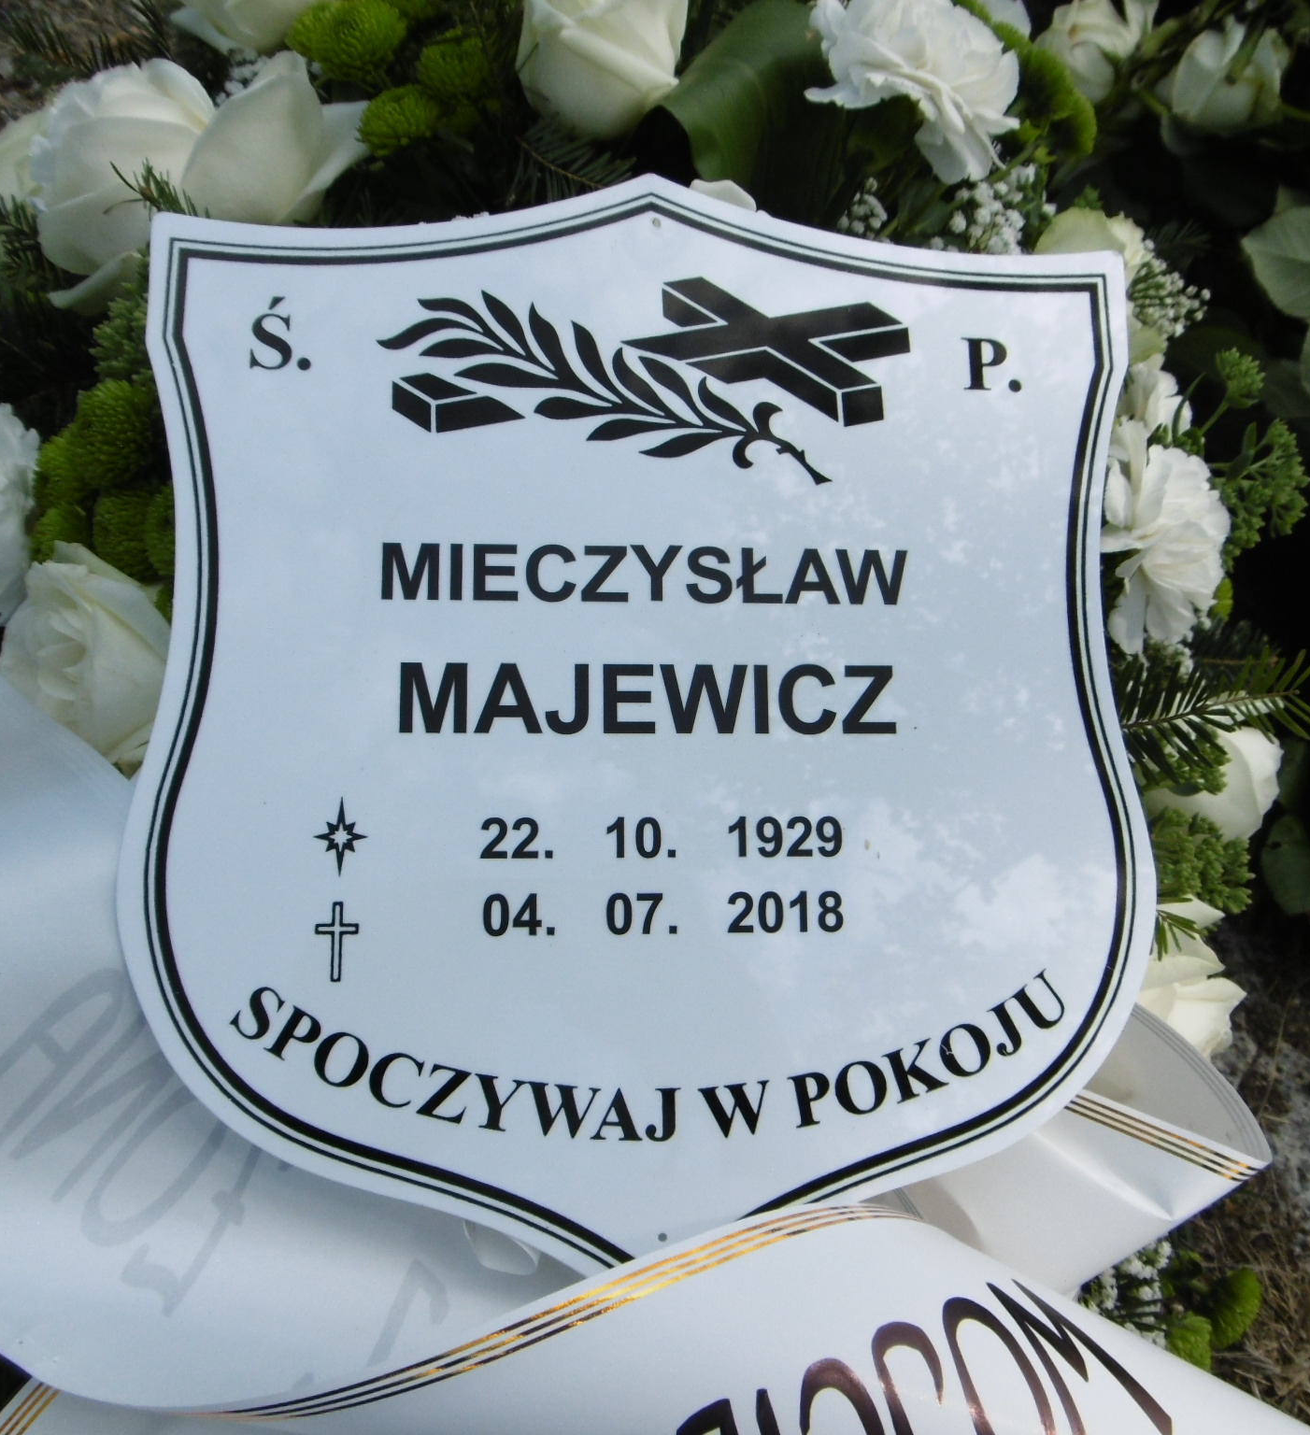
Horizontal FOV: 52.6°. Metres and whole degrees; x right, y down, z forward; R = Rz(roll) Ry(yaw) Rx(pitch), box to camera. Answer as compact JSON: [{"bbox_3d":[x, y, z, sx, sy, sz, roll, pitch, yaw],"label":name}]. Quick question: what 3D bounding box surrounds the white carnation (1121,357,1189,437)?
[{"bbox_3d":[0.151,-0.099,0.410,0.050,0.040,0.050,0,84,-37],"label":"white carnation"}]

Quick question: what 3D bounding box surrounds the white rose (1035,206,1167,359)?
[{"bbox_3d":[0.149,-0.145,0.445,0.049,0.046,0.052,0,70,-22],"label":"white rose"}]

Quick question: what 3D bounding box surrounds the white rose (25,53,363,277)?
[{"bbox_3d":[-0.136,-0.163,0.395,0.090,0.065,0.076,0,69,19],"label":"white rose"}]

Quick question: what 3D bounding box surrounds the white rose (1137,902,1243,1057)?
[{"bbox_3d":[0.163,0.081,0.410,0.053,0.053,0.050,0,9,-30],"label":"white rose"}]

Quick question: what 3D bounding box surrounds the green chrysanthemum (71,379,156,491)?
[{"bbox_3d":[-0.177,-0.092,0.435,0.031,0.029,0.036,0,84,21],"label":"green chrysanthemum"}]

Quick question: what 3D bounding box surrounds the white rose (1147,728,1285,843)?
[{"bbox_3d":[0.174,0.020,0.420,0.054,0.052,0.052,0,90,-37],"label":"white rose"}]

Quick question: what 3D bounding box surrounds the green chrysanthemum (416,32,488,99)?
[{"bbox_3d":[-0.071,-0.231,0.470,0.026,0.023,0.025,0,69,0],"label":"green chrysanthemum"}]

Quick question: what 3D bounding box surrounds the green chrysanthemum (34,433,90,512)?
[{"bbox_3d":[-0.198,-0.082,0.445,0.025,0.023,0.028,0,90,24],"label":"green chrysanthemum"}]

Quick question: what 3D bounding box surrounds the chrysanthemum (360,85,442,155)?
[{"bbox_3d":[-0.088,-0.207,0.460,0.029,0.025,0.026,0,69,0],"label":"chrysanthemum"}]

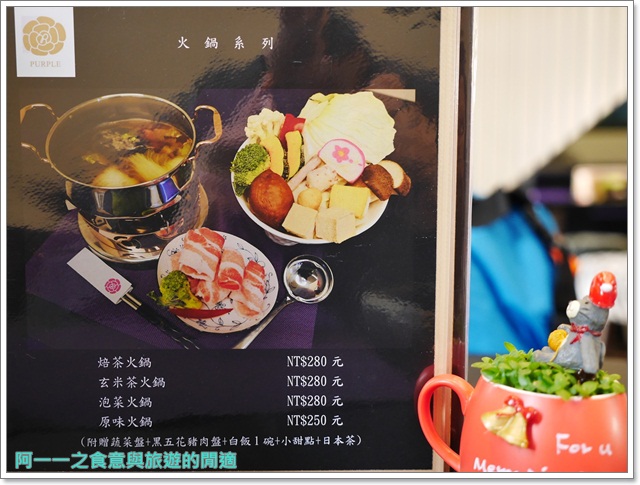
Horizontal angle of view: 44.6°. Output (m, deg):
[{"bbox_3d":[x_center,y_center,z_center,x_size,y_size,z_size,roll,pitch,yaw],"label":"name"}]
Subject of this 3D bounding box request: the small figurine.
[{"bbox_3d":[0.131,0.041,0.400,0.040,0.053,0.029,0,5,-9],"label":"small figurine"}]

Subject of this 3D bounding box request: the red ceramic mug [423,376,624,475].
[{"bbox_3d":[0.107,0.107,0.409,0.117,0.077,0.089,3,6,25],"label":"red ceramic mug"}]

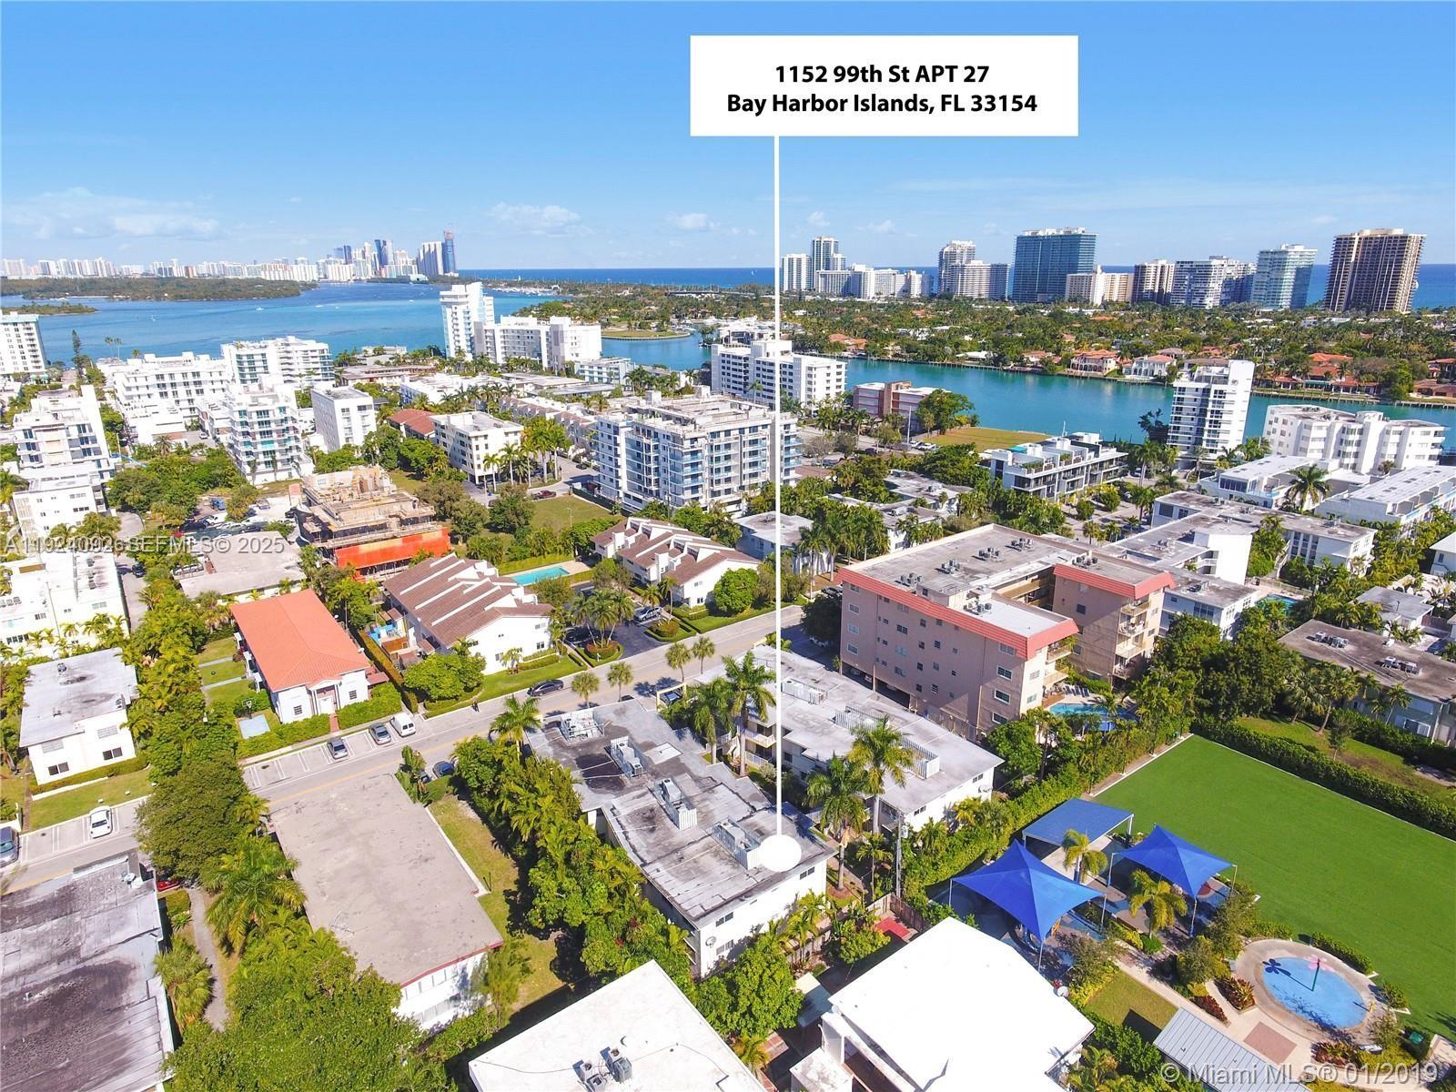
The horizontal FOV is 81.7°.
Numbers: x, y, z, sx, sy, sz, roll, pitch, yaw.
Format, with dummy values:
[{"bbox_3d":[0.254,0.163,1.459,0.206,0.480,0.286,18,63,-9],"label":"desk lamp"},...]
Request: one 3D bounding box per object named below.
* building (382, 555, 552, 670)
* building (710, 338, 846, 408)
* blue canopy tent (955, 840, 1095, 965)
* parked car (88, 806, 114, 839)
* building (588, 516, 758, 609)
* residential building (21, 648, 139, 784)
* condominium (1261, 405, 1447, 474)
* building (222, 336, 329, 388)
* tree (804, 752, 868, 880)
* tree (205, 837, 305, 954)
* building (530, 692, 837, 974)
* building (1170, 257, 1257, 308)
[{"bbox_3d":[-42.129,9.672,136.582,18.159,9.483,31.678,-14,23,-34],"label":"building"},{"bbox_3d":[22.156,-79.391,379.443,27.690,23.160,61.020,-14,23,-34],"label":"building"},{"bbox_3d":[26.766,31.455,75.397,9.181,6.255,9.181,-13,22,-34],"label":"blue canopy tent"},{"bbox_3d":[-67.239,29.527,90.284,1.820,1.450,4.600,-13,22,-32],"label":"parked car"},{"bbox_3d":[-10.890,1.780,162.630,17.200,9.700,32.200,-14,23,-34],"label":"building"},{"bbox_3d":[-81.788,21.240,107.348,10.909,6.500,22.407,-13,22,-32],"label":"residential building"},{"bbox_3d":[184.927,-32.292,250.800,27.000,14.300,41.000,-17,25,-41],"label":"condominium"},{"bbox_3d":[-225.600,-92.320,424.760,47.000,24.500,27.000,-8,20,-21],"label":"building"},{"bbox_3d":[10.780,26.700,80.390,5.000,14.300,5.000,0,18,0],"label":"tree"},{"bbox_3d":[-40.426,31.606,73.168,7.667,8.071,7.667,0,18,0],"label":"tree"},{"bbox_3d":[-6.916,27.150,88.059,15.760,5.820,36.640,-14,23,-34],"label":"building"},{"bbox_3d":[536.303,-285.483,928.797,82.000,61.000,48.000,-13,22,-32],"label":"building"}]

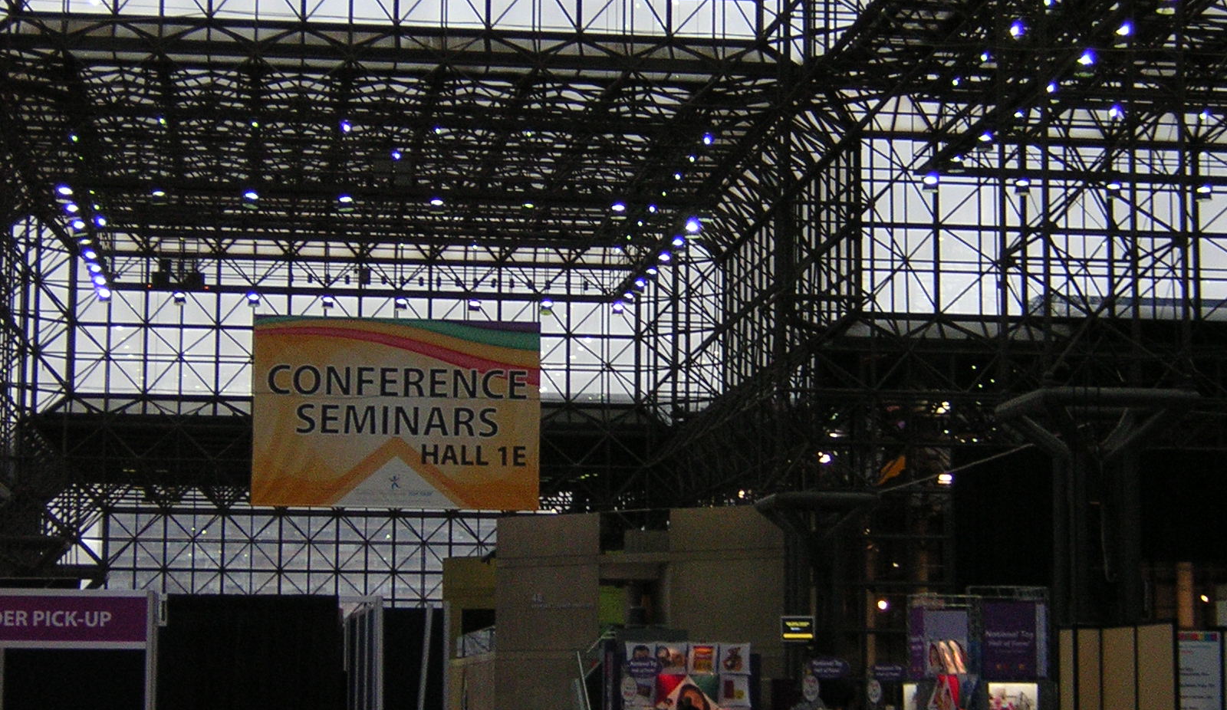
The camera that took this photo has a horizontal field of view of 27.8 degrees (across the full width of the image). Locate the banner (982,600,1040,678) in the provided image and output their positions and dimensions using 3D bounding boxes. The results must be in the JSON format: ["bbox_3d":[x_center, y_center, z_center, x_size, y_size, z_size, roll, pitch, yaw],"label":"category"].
[{"bbox_3d":[8.151,5.854,51.022,1.170,1.630,0.050,1,-8,-8],"label":"banner"}]

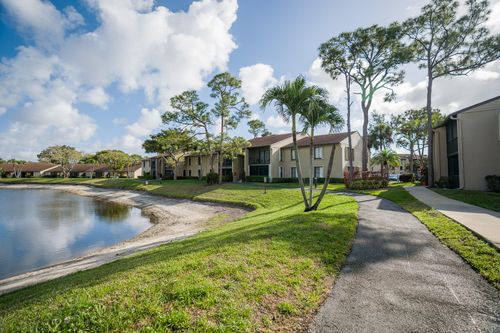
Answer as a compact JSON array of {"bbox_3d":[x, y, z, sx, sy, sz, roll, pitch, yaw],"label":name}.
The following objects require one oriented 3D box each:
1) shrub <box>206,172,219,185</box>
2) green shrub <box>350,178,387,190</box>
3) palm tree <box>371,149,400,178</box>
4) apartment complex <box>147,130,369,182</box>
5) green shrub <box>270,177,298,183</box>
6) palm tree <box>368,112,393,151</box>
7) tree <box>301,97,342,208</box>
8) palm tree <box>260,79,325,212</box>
[{"bbox_3d":[-5.572,1.783,33.000,1.800,1.800,1.700,0,-2,0],"label":"shrub"},{"bbox_3d":[10.008,1.507,18.600,3.200,1.000,1.600,0,-2,0],"label":"green shrub"},{"bbox_3d":[13.422,0.050,22.000,2.900,3.600,2.800,0,-2,0],"label":"palm tree"},{"bbox_3d":[-7.200,-0.600,51.500,60.000,7.600,13.000,-2,-3,43],"label":"apartment complex"},{"bbox_3d":[5.023,2.024,33.300,4.400,0.850,1.000,-2,-3,43],"label":"green shrub"},{"bbox_3d":[17.627,-2.566,30.000,3.400,9.400,3.300,0,-2,0],"label":"palm tree"},{"bbox_3d":[2.833,-0.555,8.800,1.800,4.500,1.800,0,-2,0],"label":"tree"},{"bbox_3d":[1.724,-0.911,8.800,2.600,5.300,2.500,0,-2,0],"label":"palm tree"}]

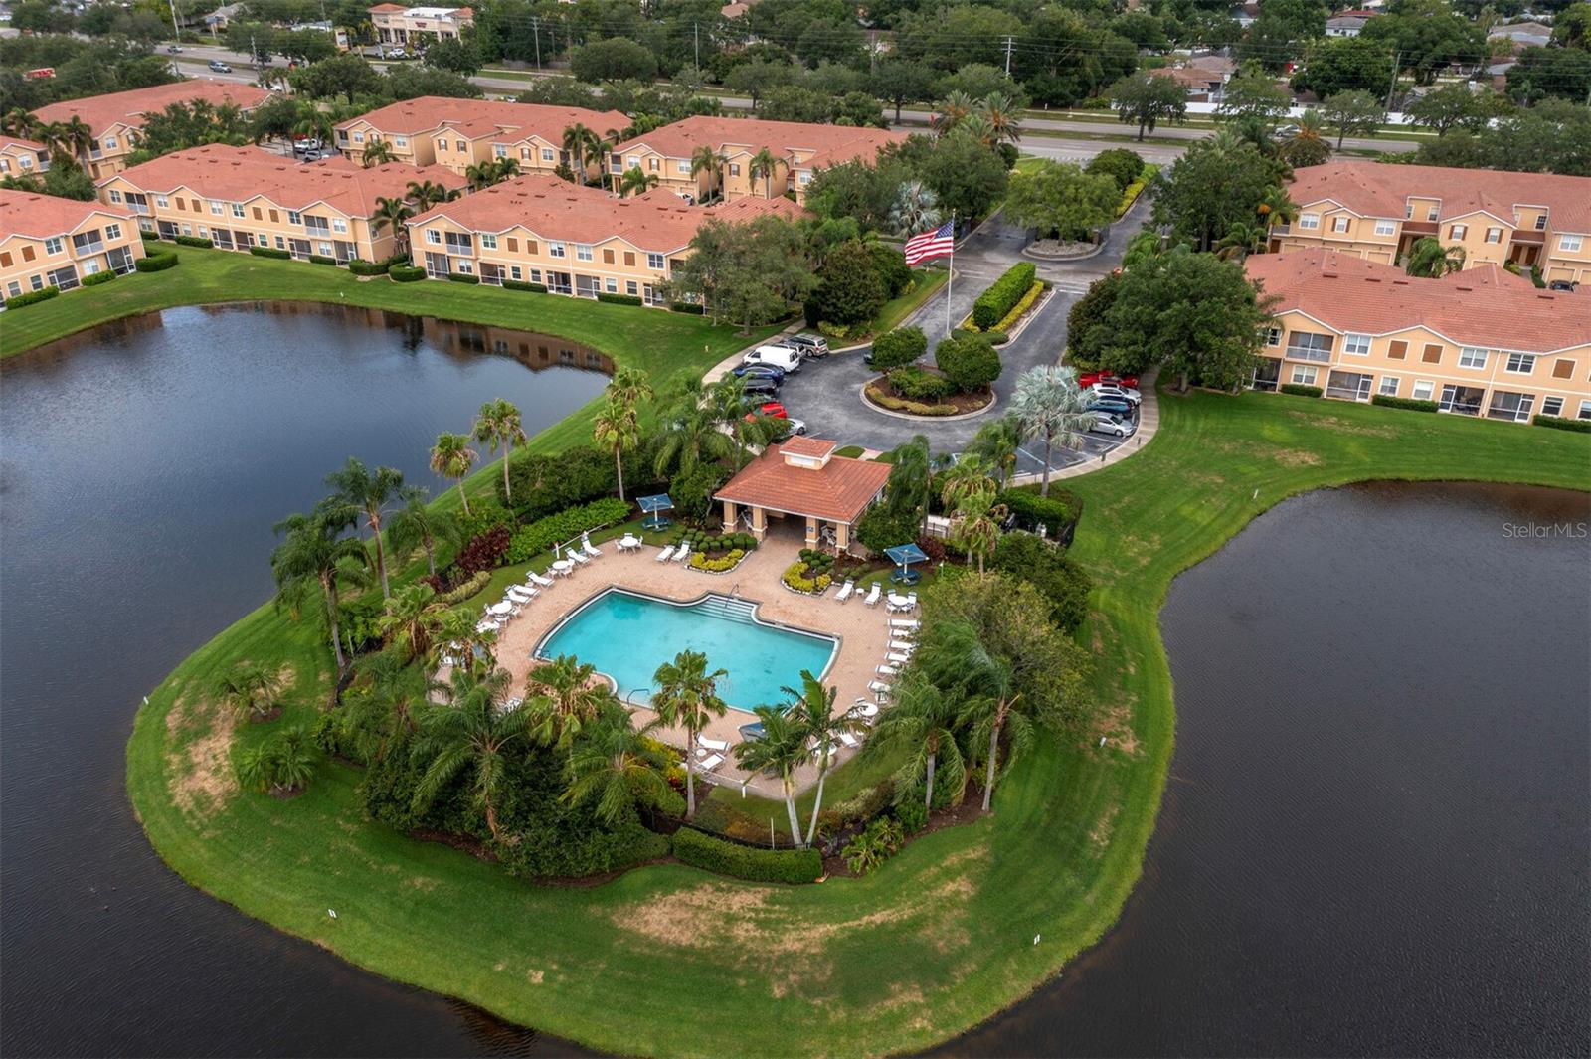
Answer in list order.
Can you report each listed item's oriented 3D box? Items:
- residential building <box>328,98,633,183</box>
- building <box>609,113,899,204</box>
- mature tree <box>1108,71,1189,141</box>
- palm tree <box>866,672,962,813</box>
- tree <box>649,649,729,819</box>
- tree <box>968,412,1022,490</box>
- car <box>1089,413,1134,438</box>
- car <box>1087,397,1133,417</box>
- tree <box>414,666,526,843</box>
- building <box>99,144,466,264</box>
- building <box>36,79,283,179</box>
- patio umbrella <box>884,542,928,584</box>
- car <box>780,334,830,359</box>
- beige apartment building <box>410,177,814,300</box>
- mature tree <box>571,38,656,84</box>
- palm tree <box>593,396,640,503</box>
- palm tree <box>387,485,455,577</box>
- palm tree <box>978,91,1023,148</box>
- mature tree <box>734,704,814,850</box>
[{"bbox_3d":[-48.165,-62.370,196.259,42.500,9.100,22.000,11,30,20],"label":"residential building"},{"bbox_3d":[-2.762,-53.402,178.879,42.500,9.100,22.000,11,30,20],"label":"building"},{"bbox_3d":[59.660,-71.370,209.280,12.590,11.010,12.590,-1,29,0],"label":"mature tree"},{"bbox_3d":[5.834,10.811,59.924,4.900,7.600,4.900,0,28,0],"label":"palm tree"},{"bbox_3d":[-5.140,10.580,61.660,3.860,10.330,3.860,-1,29,0],"label":"tree"},{"bbox_3d":[15.060,-5.479,94.186,4.090,6.660,4.090,-1,28,0],"label":"tree"},{"bbox_3d":[27.045,-9.236,106.530,4.400,1.440,1.750,17,33,30],"label":"car"},{"bbox_3d":[27.520,-10.970,109.430,4.350,1.600,1.820,8,30,16],"label":"car"},{"bbox_3d":[-15.029,11.328,57.968,5.000,8.800,5.000,0,28,0],"label":"tree"},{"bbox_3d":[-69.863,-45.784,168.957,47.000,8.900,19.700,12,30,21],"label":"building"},{"bbox_3d":[-108.657,-69.254,209.781,22.000,9.100,42.500,11,30,20],"label":"building"},{"bbox_3d":[7.345,2.437,81.163,2.120,2.440,2.120,-12,30,-20],"label":"patio umbrella"},{"bbox_3d":[0.854,-18.756,124.575,4.950,1.720,1.930,20,34,33],"label":"car"},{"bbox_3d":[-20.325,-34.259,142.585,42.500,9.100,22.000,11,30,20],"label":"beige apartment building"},{"bbox_3d":[-39.793,-102.915,272.499,18.500,9.600,18.500,0,28,0],"label":"mature tree"},{"bbox_3d":[-13.138,-5.540,92.362,3.570,9.010,3.570,-1,28,0],"label":"palm tree"},{"bbox_3d":[-24.289,0.694,80.992,4.500,6.100,4.500,0,28,0],"label":"palm tree"},{"bbox_3d":[33.120,-65.512,201.548,7.130,11.100,7.130,-1,28,0],"label":"palm tree"},{"bbox_3d":[-1.050,12.370,60.270,3.870,8.440,3.870,-1,29,0],"label":"mature tree"}]

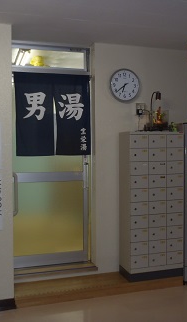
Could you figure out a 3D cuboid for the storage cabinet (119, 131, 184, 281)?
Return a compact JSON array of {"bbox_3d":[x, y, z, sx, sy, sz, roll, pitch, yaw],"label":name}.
[{"bbox_3d":[0.672,0.496,3.979,0.664,1.619,0.313,-1,1,-17],"label":"storage cabinet"}]

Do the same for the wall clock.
[{"bbox_3d":[0.360,-0.866,3.995,0.365,0.365,0.050,-1,1,-17],"label":"wall clock"}]

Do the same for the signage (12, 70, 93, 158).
[{"bbox_3d":[-0.436,-0.512,3.864,0.843,0.901,0.030,-1,1,-17],"label":"signage"}]

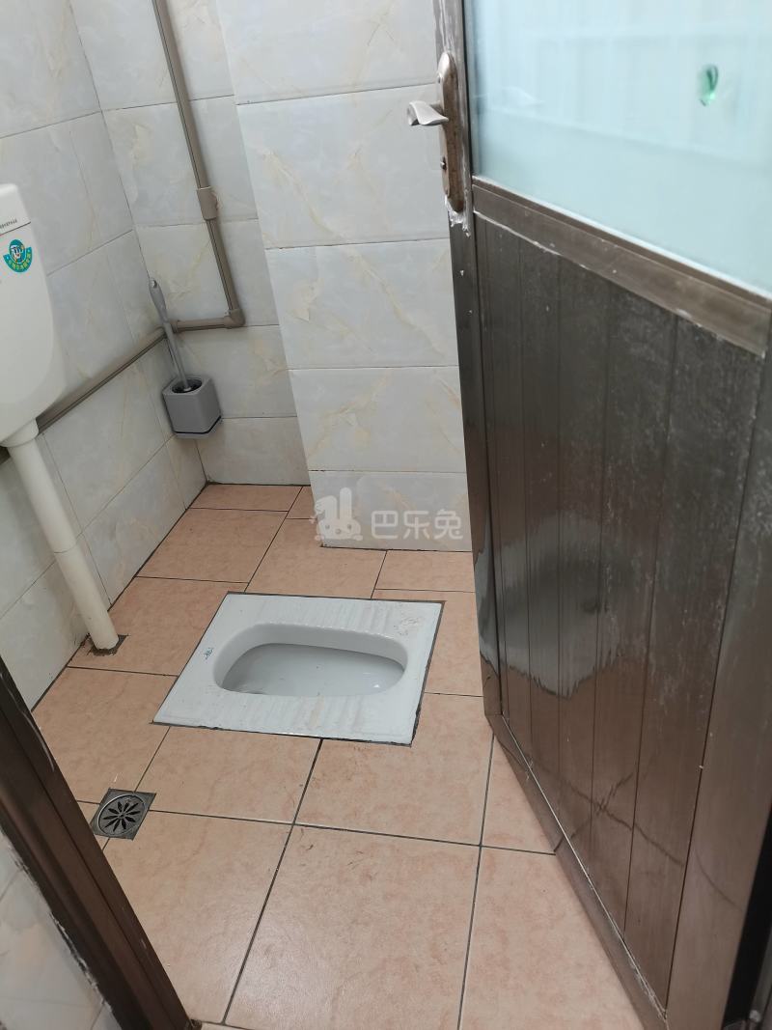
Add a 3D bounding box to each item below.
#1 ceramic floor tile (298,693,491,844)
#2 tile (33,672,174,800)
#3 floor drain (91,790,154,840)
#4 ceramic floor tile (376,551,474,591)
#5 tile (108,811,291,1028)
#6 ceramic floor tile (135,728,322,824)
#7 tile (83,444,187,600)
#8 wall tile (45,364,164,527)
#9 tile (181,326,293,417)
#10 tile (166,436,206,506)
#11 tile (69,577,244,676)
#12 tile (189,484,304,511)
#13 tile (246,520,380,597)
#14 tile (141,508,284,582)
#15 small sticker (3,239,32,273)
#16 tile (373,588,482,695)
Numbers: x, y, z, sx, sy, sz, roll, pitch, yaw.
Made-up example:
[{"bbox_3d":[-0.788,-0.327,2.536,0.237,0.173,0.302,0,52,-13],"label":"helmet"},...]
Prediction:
[{"bbox_3d":[0.028,0.418,1.324,0.301,0.010,0.301,1,34,14],"label":"ceramic floor tile"},{"bbox_3d":[-0.552,0.409,1.464,0.302,0.010,0.302,1,34,14],"label":"tile"},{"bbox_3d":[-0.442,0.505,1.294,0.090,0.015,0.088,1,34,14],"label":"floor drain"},{"bbox_3d":[0.138,0.131,1.762,0.300,0.010,0.140,1,34,14],"label":"ceramic floor tile"},{"bbox_3d":[-0.326,0.585,1.173,0.300,0.010,0.300,1,34,14],"label":"tile"},{"bbox_3d":[-0.275,0.449,1.341,0.296,0.010,0.173,1,34,14],"label":"ceramic floor tile"},{"bbox_3d":[-0.604,0.009,1.890,0.010,0.211,0.415,1,34,14],"label":"tile"},{"bbox_3d":[-0.630,-0.183,1.766,0.010,0.248,0.415,1,34,14],"label":"wall tile"},{"bbox_3d":[-0.365,-0.366,1.999,0.390,0.250,0.010,1,34,14],"label":"tile"},{"bbox_3d":[-0.548,-0.142,2.111,0.010,0.211,0.130,1,34,14],"label":"tile"},{"bbox_3d":[-0.496,0.245,1.723,0.300,0.010,0.300,1,34,14],"label":"tile"},{"bbox_3d":[-0.385,-0.044,2.138,0.298,0.010,0.128,1,34,14],"label":"tile"},{"bbox_3d":[-0.148,0.102,1.861,0.300,0.012,0.300,1,34,14],"label":"tile"},{"bbox_3d":[-0.433,0.077,1.965,0.300,0.010,0.300,1,34,14],"label":"tile"},{"bbox_3d":[-0.616,-0.435,1.300,0.002,0.050,0.077,1,34,14],"label":"small sticker"},{"bbox_3d":[0.092,0.255,1.584,0.300,0.010,0.300,1,34,14],"label":"tile"}]

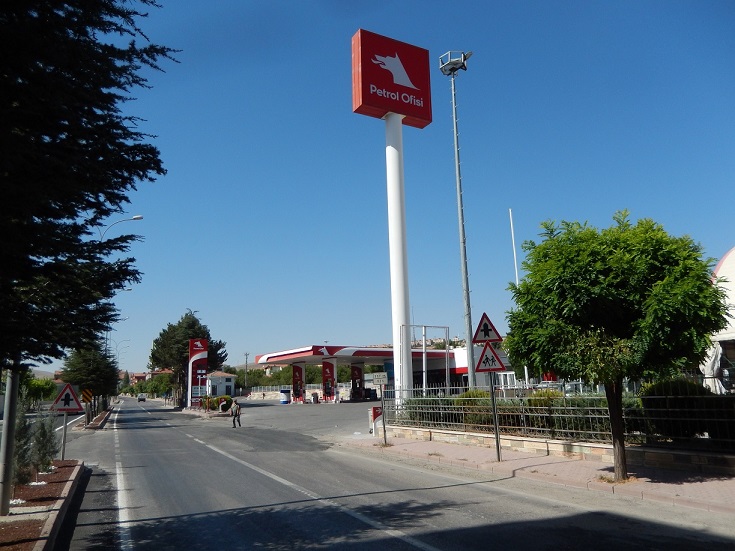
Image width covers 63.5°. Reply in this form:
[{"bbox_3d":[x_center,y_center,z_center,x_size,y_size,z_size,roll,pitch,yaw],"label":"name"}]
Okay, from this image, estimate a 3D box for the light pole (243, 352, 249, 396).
[{"bbox_3d":[-24.236,19.611,118.541,1.000,8.471,0.600,-1,-11,0],"label":"light pole"}]

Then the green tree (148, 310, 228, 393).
[{"bbox_3d":[-18.428,8.701,62.573,8.230,10.145,7.806,-1,-11,0],"label":"green tree"}]

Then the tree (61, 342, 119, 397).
[{"bbox_3d":[-19.042,7.350,41.431,4.000,5.363,4.000,-1,-11,0],"label":"tree"}]

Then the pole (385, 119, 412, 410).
[{"bbox_3d":[1.502,-0.791,27.684,0.860,14.675,0.860,-1,-11,0],"label":"pole"}]

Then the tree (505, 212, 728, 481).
[{"bbox_3d":[4.599,1.280,11.454,4.107,5.096,4.023,-1,-11,0],"label":"tree"}]

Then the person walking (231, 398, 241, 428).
[{"bbox_3d":[-7.991,8.403,36.082,0.550,1.716,0.500,6,-13,-31],"label":"person walking"}]

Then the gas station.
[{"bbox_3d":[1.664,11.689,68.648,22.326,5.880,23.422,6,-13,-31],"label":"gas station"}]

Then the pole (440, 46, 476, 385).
[{"bbox_3d":[4.066,-2.068,24.870,1.350,16.205,1.200,-1,-11,0],"label":"pole"}]

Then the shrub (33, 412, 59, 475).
[{"bbox_3d":[-7.056,3.715,13.132,0.547,1.303,0.547,-1,-11,0],"label":"shrub"}]

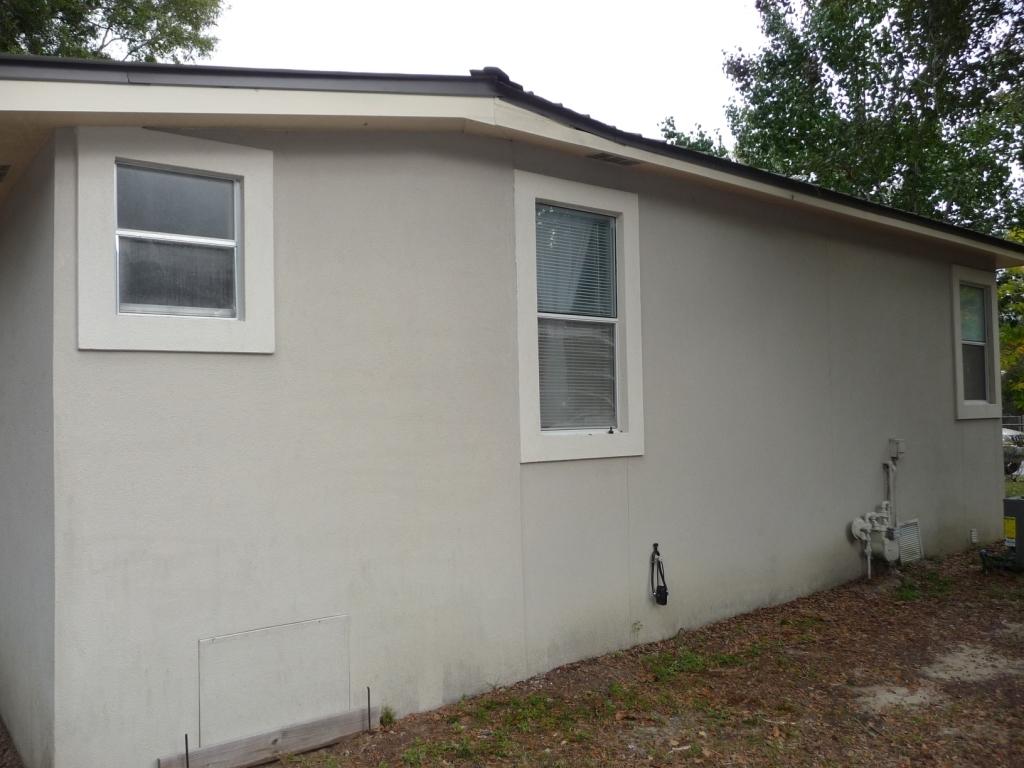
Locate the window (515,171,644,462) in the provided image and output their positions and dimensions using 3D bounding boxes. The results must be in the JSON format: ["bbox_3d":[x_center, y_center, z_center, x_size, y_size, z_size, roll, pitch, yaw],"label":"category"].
[{"bbox_3d":[0.434,-0.417,5.473,1.060,1.820,0.110,0,-2,-36],"label":"window"}]

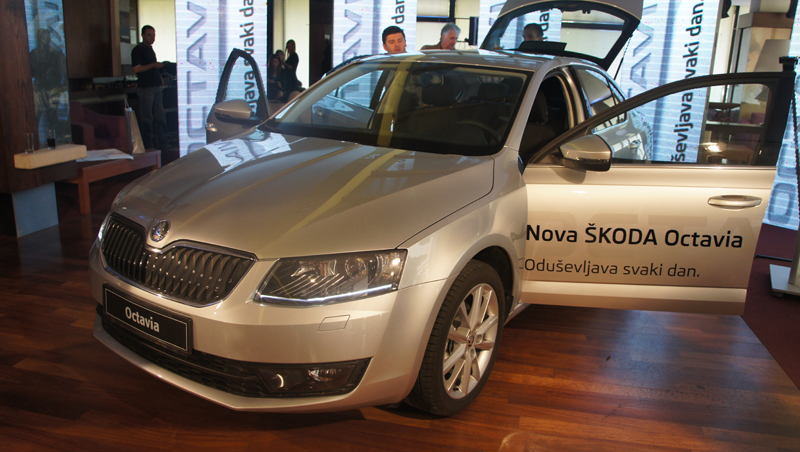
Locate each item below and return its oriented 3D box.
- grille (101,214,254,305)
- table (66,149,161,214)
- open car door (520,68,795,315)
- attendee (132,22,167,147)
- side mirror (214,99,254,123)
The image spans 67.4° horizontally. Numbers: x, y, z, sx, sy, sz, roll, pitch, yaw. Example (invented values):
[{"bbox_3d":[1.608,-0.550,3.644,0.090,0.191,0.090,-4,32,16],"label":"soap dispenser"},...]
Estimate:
[{"bbox_3d":[-0.864,0.122,2.172,0.870,0.220,0.140,13,17,32],"label":"grille"},{"bbox_3d":[-2.919,-0.466,5.737,0.660,0.390,1.380,4,14,4],"label":"table"},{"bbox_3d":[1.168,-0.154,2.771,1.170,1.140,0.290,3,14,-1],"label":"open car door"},{"bbox_3d":[-3.683,-2.000,8.745,0.420,1.770,0.520,13,18,34],"label":"attendee"},{"bbox_3d":[-1.020,-0.701,3.664,0.230,0.150,0.170,-6,17,-32],"label":"side mirror"}]

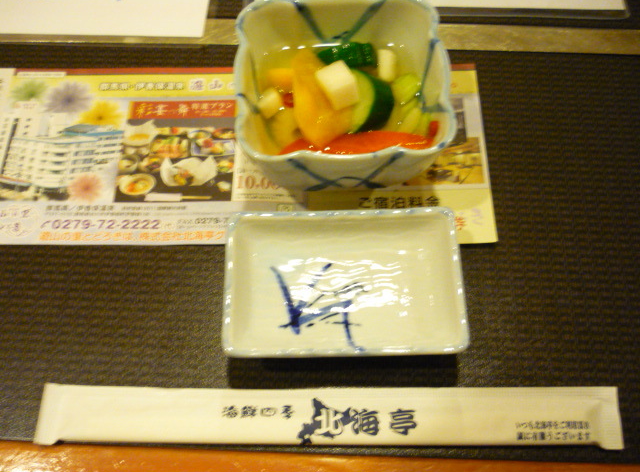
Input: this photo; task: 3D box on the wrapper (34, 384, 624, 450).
[{"bbox_3d":[0.004,0.076,0.260,0.247,0.008,0.025,0,67,0],"label":"wrapper"}]

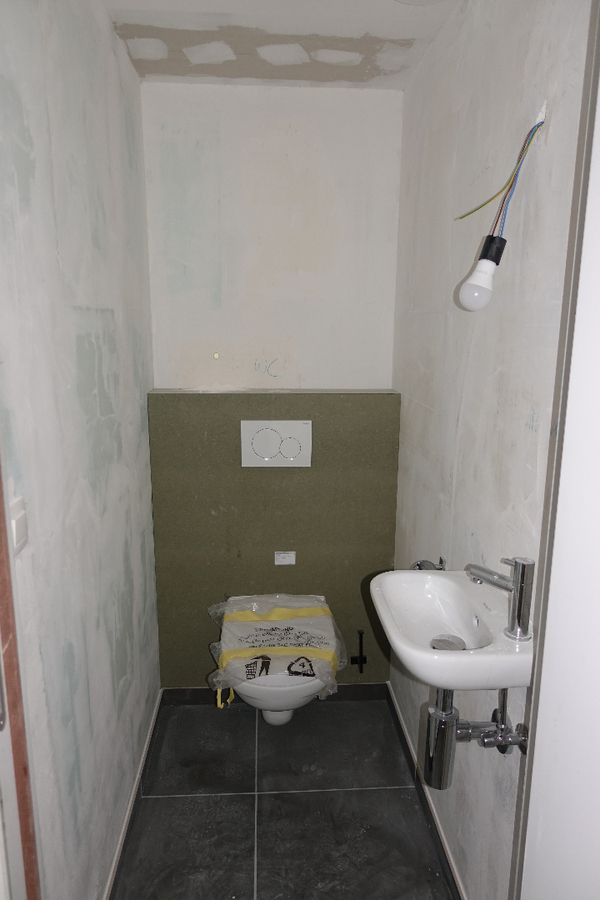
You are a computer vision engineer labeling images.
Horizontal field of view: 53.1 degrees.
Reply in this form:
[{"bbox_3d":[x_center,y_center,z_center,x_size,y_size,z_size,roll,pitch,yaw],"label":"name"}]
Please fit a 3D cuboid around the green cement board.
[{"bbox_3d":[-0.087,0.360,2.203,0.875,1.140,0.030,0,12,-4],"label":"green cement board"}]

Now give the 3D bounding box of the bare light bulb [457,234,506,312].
[{"bbox_3d":[0.342,-0.326,1.115,0.061,0.142,0.061,19,2,-7],"label":"bare light bulb"}]

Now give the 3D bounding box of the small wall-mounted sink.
[{"bbox_3d":[0.282,0.363,1.144,0.272,0.125,0.362,0,12,-4],"label":"small wall-mounted sink"}]

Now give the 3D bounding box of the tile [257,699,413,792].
[{"bbox_3d":[0.102,1.020,2.095,0.501,0.010,0.453,0,12,-4],"label":"tile"}]

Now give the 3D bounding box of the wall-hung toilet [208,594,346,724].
[{"bbox_3d":[-0.071,0.764,1.996,0.370,0.365,0.540,0,12,-4],"label":"wall-hung toilet"}]

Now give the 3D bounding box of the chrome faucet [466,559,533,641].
[{"bbox_3d":[0.357,0.247,1.056,0.050,0.140,0.130,-9,15,-37],"label":"chrome faucet"}]

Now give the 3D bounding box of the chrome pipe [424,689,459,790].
[{"bbox_3d":[0.281,0.552,1.187,0.060,0.232,0.060,0,12,-4],"label":"chrome pipe"}]

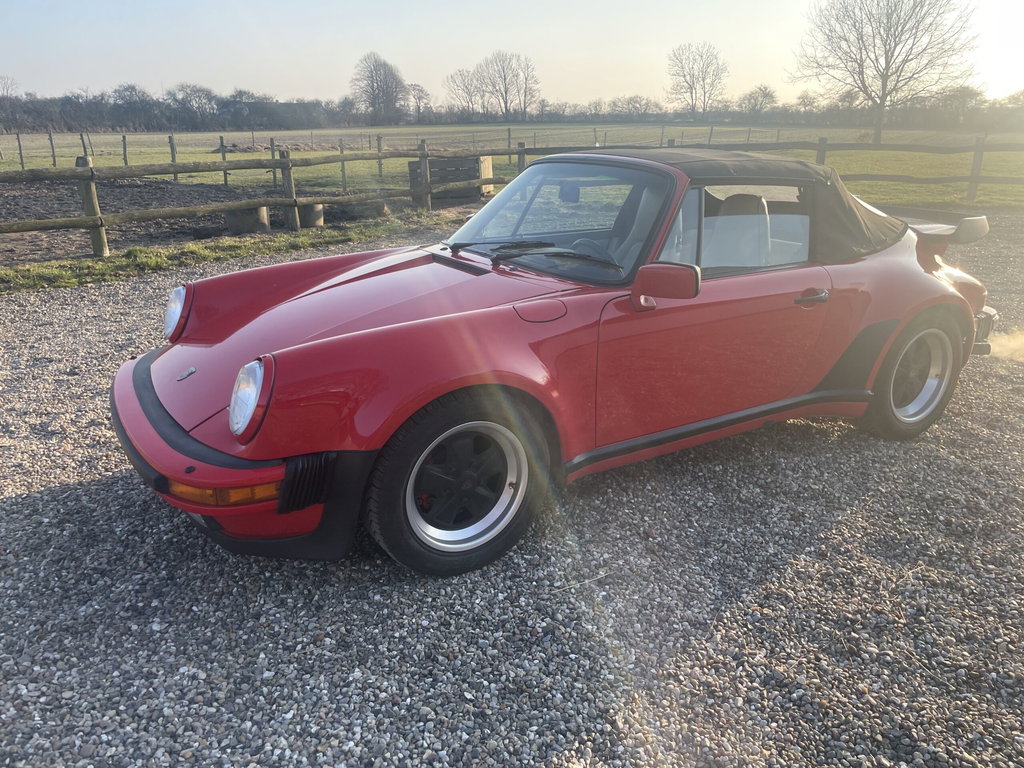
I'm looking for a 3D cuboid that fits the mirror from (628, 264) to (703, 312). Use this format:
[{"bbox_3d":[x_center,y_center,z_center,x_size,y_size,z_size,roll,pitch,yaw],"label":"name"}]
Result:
[{"bbox_3d":[0.498,-0.313,2.508,0.140,0.165,0.205,-12,22,-29],"label":"mirror"}]

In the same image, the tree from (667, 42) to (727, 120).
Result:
[{"bbox_3d":[37.719,-61.235,156.386,12.607,15.069,12.607,4,20,12],"label":"tree"}]

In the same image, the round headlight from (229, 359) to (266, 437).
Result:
[{"bbox_3d":[-0.730,0.035,2.191,0.090,0.210,0.200,10,10,-35],"label":"round headlight"}]

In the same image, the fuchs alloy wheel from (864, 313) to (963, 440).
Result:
[{"bbox_3d":[1.802,-0.066,3.591,0.630,0.630,0.240,-12,22,-29],"label":"fuchs alloy wheel"}]

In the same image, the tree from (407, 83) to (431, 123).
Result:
[{"bbox_3d":[-18.721,-56.281,153.995,4.805,7.618,4.805,-2,19,-6],"label":"tree"}]

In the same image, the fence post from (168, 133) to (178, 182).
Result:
[{"bbox_3d":[-7.619,-5.064,17.326,0.115,0.995,0.115,-8,21,-22],"label":"fence post"}]

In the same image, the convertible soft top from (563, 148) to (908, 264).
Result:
[{"bbox_3d":[0.957,-0.909,3.720,1.500,0.470,1.320,-12,22,-29],"label":"convertible soft top"}]

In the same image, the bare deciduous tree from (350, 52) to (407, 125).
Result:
[{"bbox_3d":[-26.407,-58.404,152.134,11.077,13.214,11.077,-3,19,-9],"label":"bare deciduous tree"}]

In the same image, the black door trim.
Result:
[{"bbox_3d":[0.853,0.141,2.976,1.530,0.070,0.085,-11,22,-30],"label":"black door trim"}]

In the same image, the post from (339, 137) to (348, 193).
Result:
[{"bbox_3d":[-3.304,-4.283,15.061,0.095,1.019,0.095,-4,20,-11],"label":"post"}]

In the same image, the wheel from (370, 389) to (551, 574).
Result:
[{"bbox_3d":[-0.179,0.304,2.540,0.630,0.630,0.215,-12,22,-31],"label":"wheel"}]

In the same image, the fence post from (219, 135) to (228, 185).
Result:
[{"bbox_3d":[-6.874,-5.329,18.363,0.085,1.120,0.085,-7,20,-19],"label":"fence post"}]

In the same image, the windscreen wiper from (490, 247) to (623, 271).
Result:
[{"bbox_3d":[0.159,-0.469,2.887,0.584,0.065,0.065,9,20,36],"label":"windscreen wiper"}]

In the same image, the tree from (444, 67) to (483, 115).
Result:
[{"bbox_3d":[-12.967,-77.403,205.631,9.800,14.000,9.600,-1,19,-3],"label":"tree"}]

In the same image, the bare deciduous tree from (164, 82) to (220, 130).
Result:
[{"bbox_3d":[-46.736,-40.320,112.153,7.800,6.800,7.600,-8,20,-20],"label":"bare deciduous tree"}]

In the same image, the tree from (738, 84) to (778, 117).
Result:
[{"bbox_3d":[49.595,-56.460,154.739,8.048,7.090,8.048,6,20,16],"label":"tree"}]

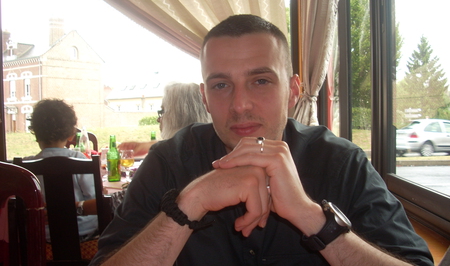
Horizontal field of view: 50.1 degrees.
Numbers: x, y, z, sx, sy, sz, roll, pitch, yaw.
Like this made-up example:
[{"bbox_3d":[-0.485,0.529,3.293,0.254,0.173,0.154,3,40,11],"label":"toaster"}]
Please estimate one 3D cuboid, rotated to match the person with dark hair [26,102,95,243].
[{"bbox_3d":[-0.800,0.420,2.500,0.480,1.200,0.720,-1,1,-3],"label":"person with dark hair"}]

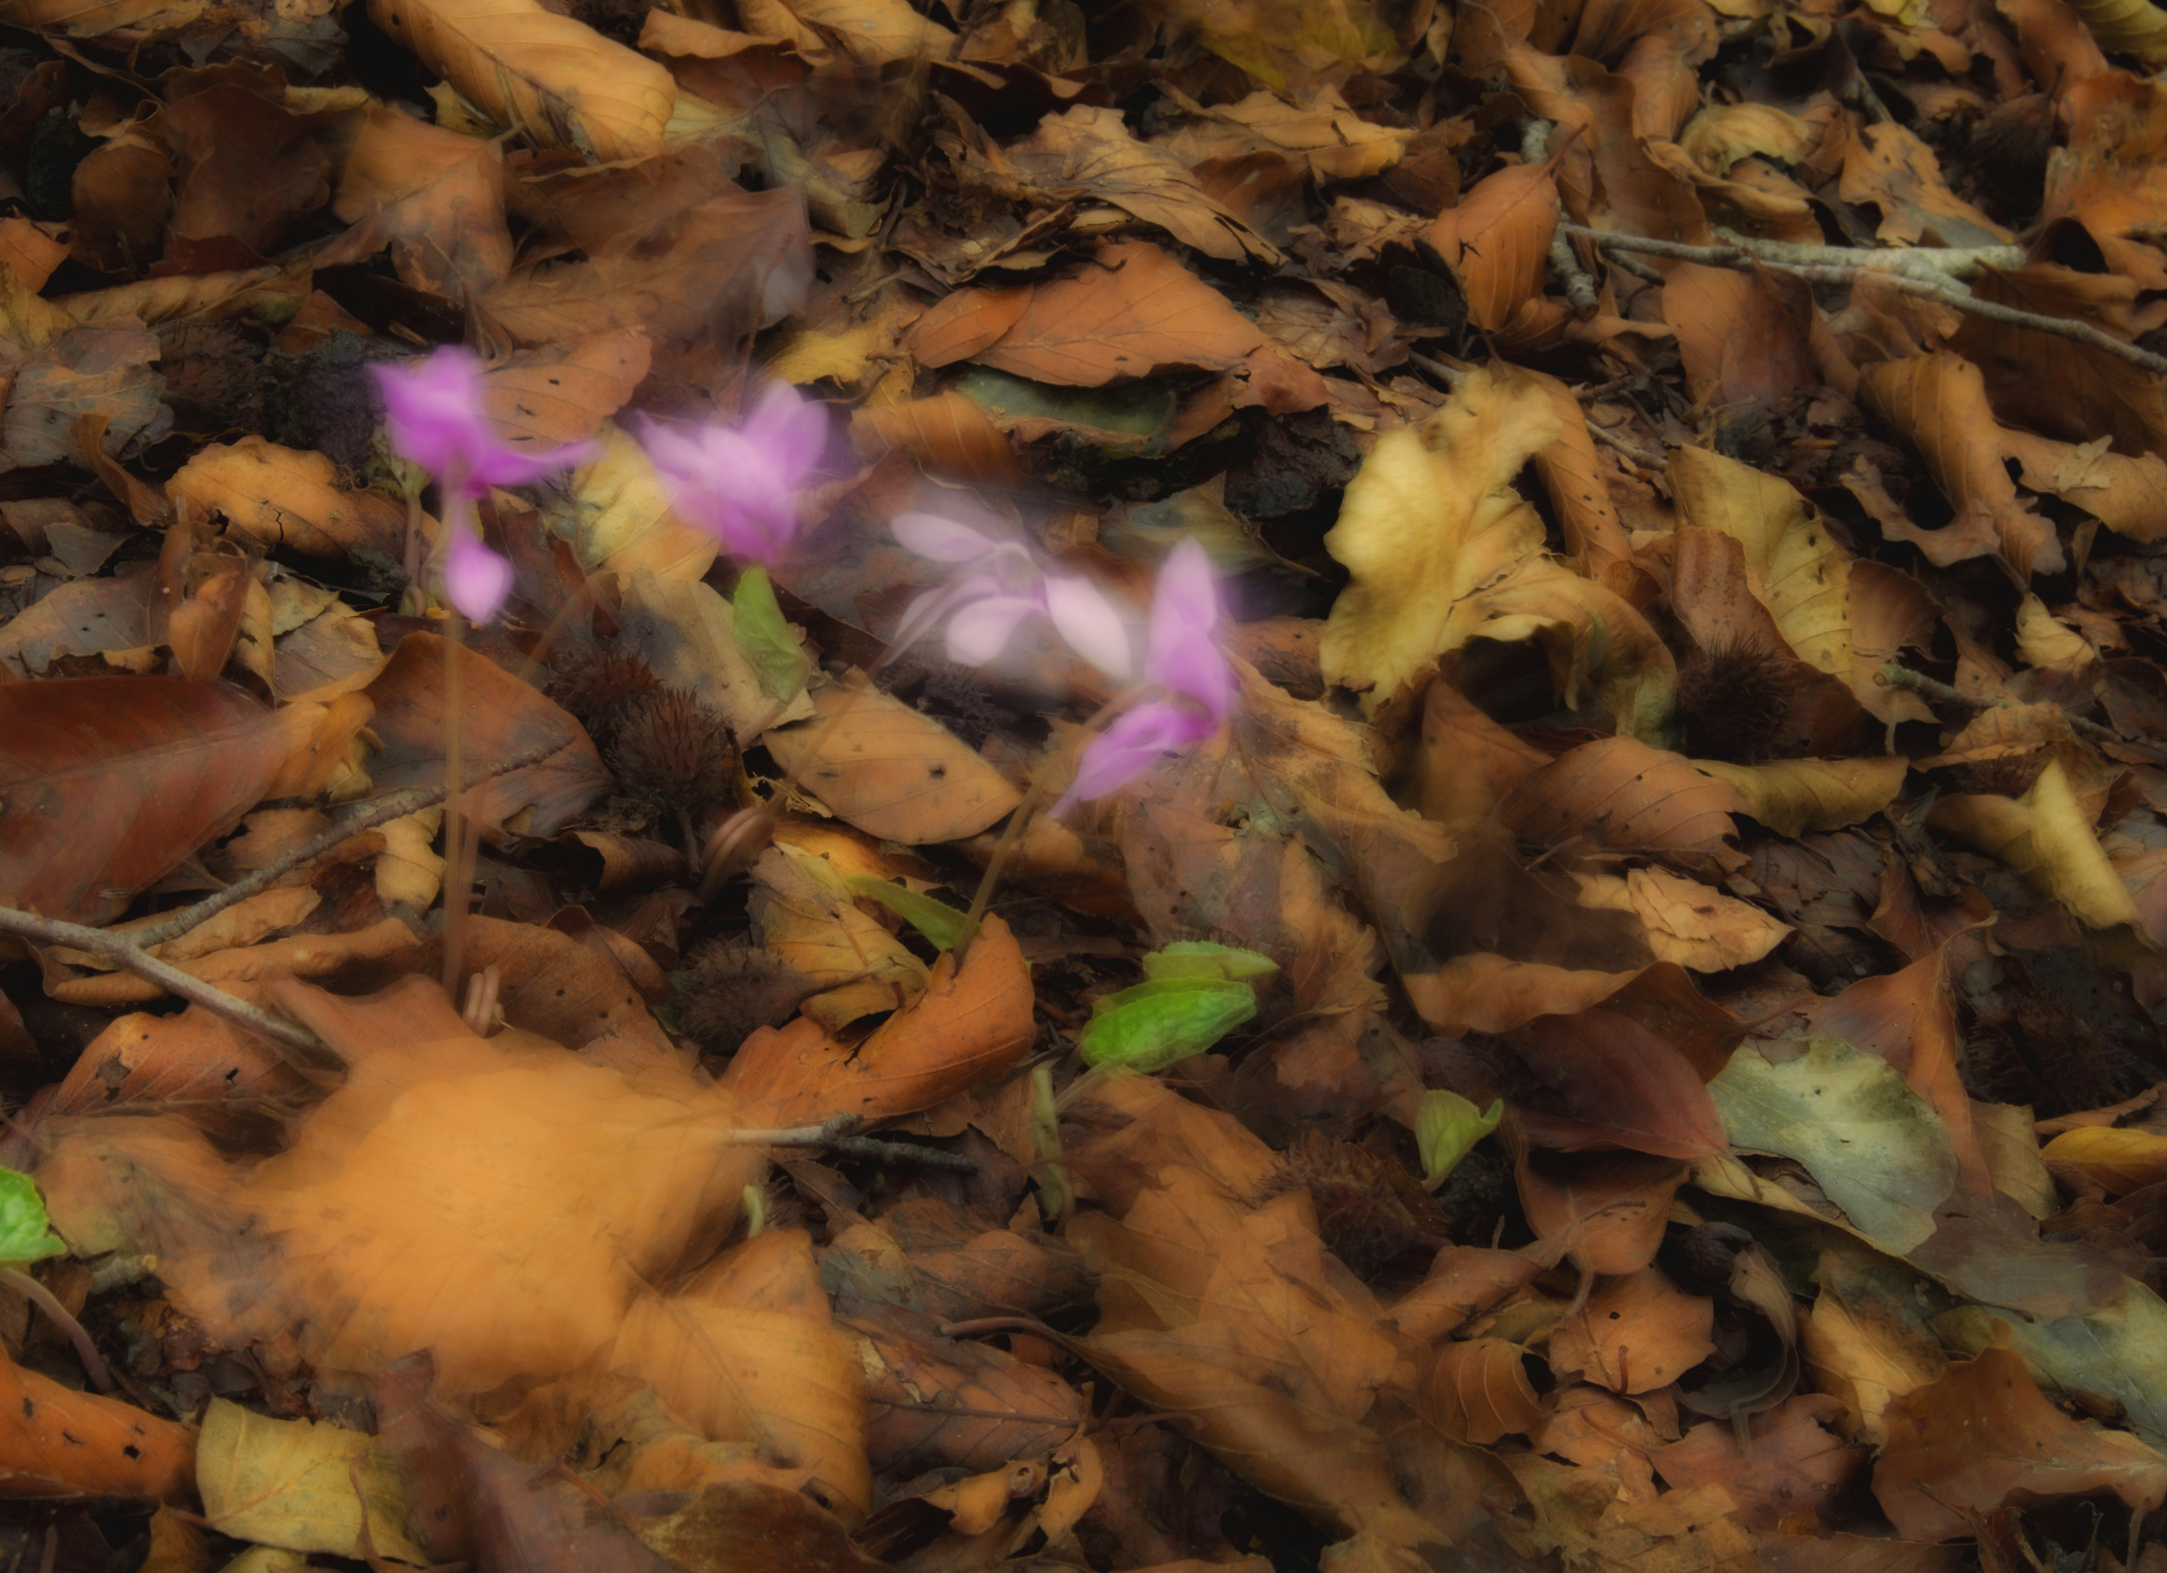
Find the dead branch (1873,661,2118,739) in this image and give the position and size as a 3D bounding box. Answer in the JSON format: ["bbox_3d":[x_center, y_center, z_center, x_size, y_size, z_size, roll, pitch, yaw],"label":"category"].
[{"bbox_3d":[0.175,-0.017,0.866,0.051,0.005,0.006,10,41,12],"label":"dead branch"}]

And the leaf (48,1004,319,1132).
[{"bbox_3d":[-0.156,0.049,0.782,0.045,0.014,0.020,0,40,0],"label":"leaf"}]

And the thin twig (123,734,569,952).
[{"bbox_3d":[-0.126,0.009,0.782,0.085,0.008,0.008,-26,46,-24],"label":"thin twig"}]

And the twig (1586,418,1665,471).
[{"bbox_3d":[0.121,-0.076,1.009,0.024,0.003,0.003,30,49,31],"label":"twig"}]

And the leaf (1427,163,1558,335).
[{"bbox_3d":[0.086,-0.115,0.966,0.028,0.028,0.025,0,40,0],"label":"leaf"}]

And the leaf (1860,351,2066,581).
[{"bbox_3d":[0.167,-0.061,0.862,0.034,0.018,0.046,-10,66,-11],"label":"leaf"}]

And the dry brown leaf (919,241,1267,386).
[{"bbox_3d":[0.001,-0.100,0.958,0.076,0.015,0.036,3,40,4],"label":"dry brown leaf"}]

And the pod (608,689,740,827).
[{"bbox_3d":[-0.072,-0.005,0.790,0.022,0.021,0.020,0,40,0],"label":"pod"}]

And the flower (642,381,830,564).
[{"bbox_3d":[-0.057,-0.052,0.745,0.030,0.027,0.024,0,40,0],"label":"flower"}]

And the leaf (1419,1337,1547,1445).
[{"bbox_3d":[0.064,0.097,0.726,0.021,0.013,0.016,0,40,0],"label":"leaf"}]

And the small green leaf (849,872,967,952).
[{"bbox_3d":[-0.031,0.022,0.804,0.020,0.007,0.010,20,44,23],"label":"small green leaf"}]

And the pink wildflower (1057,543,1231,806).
[{"bbox_3d":[0.010,-0.019,0.770,0.029,0.038,0.025,0,40,0],"label":"pink wildflower"}]

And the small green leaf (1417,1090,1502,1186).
[{"bbox_3d":[0.064,0.060,0.766,0.015,0.015,0.010,0,40,0],"label":"small green leaf"}]

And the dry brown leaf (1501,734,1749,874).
[{"bbox_3d":[0.107,0.004,0.895,0.048,0.011,0.026,7,52,1],"label":"dry brown leaf"}]

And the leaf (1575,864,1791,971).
[{"bbox_3d":[0.116,0.025,0.876,0.041,0.007,0.021,11,48,6],"label":"leaf"}]

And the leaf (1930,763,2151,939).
[{"bbox_3d":[0.173,0.011,0.823,0.040,0.018,0.029,10,41,11],"label":"leaf"}]

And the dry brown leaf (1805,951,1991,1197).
[{"bbox_3d":[0.148,0.053,0.827,0.036,0.016,0.046,-5,74,9],"label":"dry brown leaf"}]

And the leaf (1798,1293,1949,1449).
[{"bbox_3d":[0.127,0.094,0.728,0.030,0.013,0.019,33,50,33],"label":"leaf"}]

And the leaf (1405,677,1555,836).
[{"bbox_3d":[0.080,-0.006,0.905,0.027,0.012,0.030,0,82,0],"label":"leaf"}]

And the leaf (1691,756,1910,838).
[{"bbox_3d":[0.143,0.002,0.904,0.042,0.010,0.018,0,57,0],"label":"leaf"}]

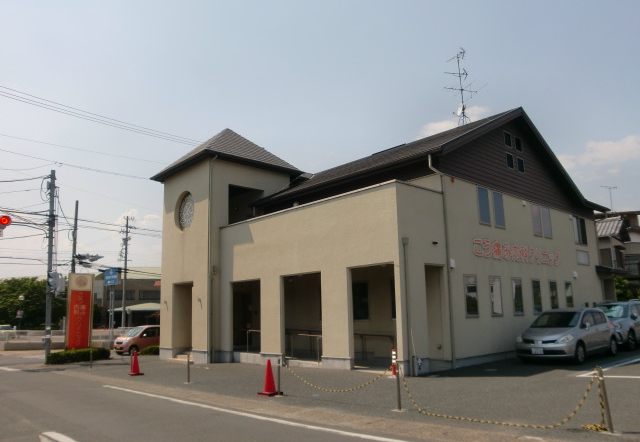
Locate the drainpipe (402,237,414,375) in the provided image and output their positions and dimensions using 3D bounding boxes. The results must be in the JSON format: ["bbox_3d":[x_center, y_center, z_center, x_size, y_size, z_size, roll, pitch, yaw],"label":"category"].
[{"bbox_3d":[2.409,2.295,14.137,0.140,3.720,0.140,9,-15,-42],"label":"drainpipe"}]

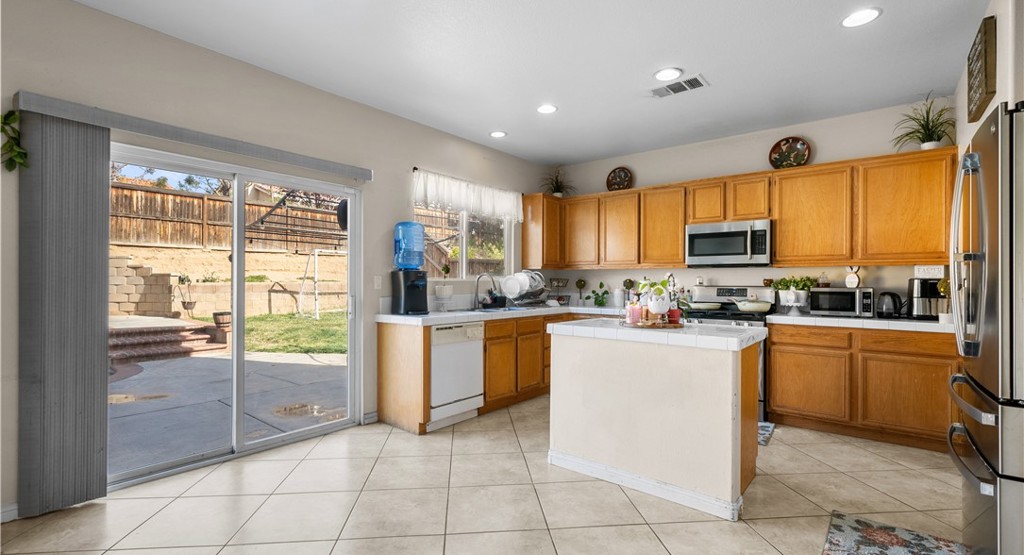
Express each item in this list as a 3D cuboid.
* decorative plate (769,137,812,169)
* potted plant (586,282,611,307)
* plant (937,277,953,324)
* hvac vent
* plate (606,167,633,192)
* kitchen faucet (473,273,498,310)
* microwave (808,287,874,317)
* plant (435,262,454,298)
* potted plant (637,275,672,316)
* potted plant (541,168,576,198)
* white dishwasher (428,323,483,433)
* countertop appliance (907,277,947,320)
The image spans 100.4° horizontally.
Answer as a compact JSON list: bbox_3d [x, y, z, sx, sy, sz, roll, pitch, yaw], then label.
[{"bbox_3d":[2.673,-1.173,4.106,0.340,0.345,0.050,0,-9,38],"label":"decorative plate"},{"bbox_3d":[1.078,0.210,5.215,0.260,0.290,0.210,0,-1,38],"label":"potted plant"},{"bbox_3d":[3.166,0.164,3.114,0.115,0.340,0.115,0,-1,38],"label":"plant"},{"bbox_3d":[1.294,-1.466,3.305,0.390,0.025,0.220,0,0,39],"label":"hvac vent"},{"bbox_3d":[1.300,-1.165,5.209,0.340,0.340,0.040,0,-10,39],"label":"plate"},{"bbox_3d":[-0.279,0.144,4.413,0.260,0.370,0.070,0,0,39],"label":"kitchen faucet"},{"bbox_3d":[2.867,0.213,3.713,0.430,0.248,0.340,0,0,39],"label":"microwave"},{"bbox_3d":[-0.652,0.030,4.160,0.170,0.350,0.170,0,0,0],"label":"plant"},{"bbox_3d":[0.975,0.128,2.930,0.220,0.290,0.200,0,-1,38],"label":"potted plant"},{"bbox_3d":[0.622,-1.202,5.534,0.460,0.420,0.450,0,0,0],"label":"potted plant"},{"bbox_3d":[-0.677,0.832,3.861,0.600,0.855,0.610,0,0,39],"label":"white dishwasher"},{"bbox_3d":[3.320,0.181,3.374,0.240,0.325,0.300,0,-1,38],"label":"countertop appliance"}]

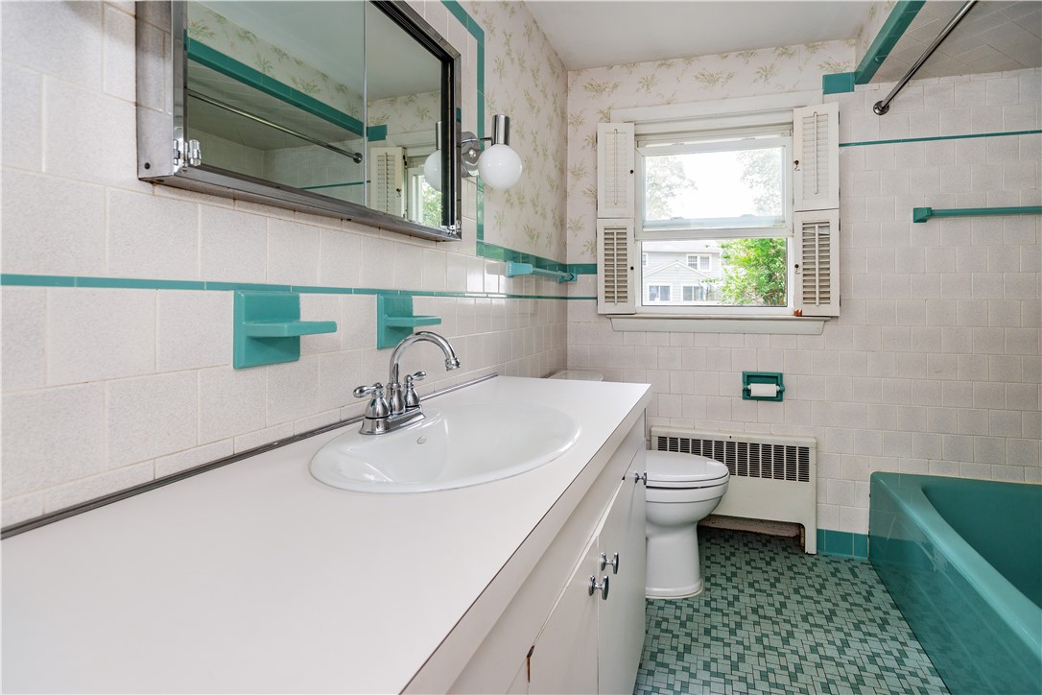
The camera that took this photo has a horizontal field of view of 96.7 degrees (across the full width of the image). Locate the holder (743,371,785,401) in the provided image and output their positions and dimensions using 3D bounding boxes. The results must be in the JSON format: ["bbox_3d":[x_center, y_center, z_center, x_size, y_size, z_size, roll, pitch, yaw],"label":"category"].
[{"bbox_3d":[1.096,0.177,2.096,0.173,0.130,0.071,1,3,17],"label":"holder"}]

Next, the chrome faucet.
[{"bbox_3d":[-0.188,0.059,0.836,0.165,0.175,0.200,2,4,23],"label":"chrome faucet"}]

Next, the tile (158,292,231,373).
[{"bbox_3d":[-0.464,-0.029,0.662,0.010,0.109,0.108,2,4,23],"label":"tile"}]

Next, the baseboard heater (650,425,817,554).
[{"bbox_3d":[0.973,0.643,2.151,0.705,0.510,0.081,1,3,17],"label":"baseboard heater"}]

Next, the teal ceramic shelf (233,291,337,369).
[{"bbox_3d":[-0.374,-0.030,0.744,0.095,0.116,0.111,1,2,22],"label":"teal ceramic shelf"}]

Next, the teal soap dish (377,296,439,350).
[{"bbox_3d":[-0.244,-0.059,1.035,0.100,0.117,0.113,2,4,23],"label":"teal soap dish"}]

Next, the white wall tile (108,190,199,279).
[{"bbox_3d":[-0.485,-0.147,0.612,0.010,0.109,0.108,2,4,23],"label":"white wall tile"}]

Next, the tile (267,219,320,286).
[{"bbox_3d":[-0.400,-0.165,0.811,0.010,0.109,0.108,2,4,23],"label":"tile"}]

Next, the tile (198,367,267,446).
[{"bbox_3d":[-0.448,0.083,0.721,0.010,0.111,0.109,1,3,22],"label":"tile"}]

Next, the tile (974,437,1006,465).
[{"bbox_3d":[1.874,0.414,1.854,0.108,0.109,0.010,1,4,17],"label":"tile"}]

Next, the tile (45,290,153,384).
[{"bbox_3d":[-0.512,-0.017,0.570,0.010,0.111,0.109,1,3,22],"label":"tile"}]

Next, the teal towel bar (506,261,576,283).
[{"bbox_3d":[0.114,-0.307,1.941,0.077,0.054,0.656,1,3,22],"label":"teal towel bar"}]

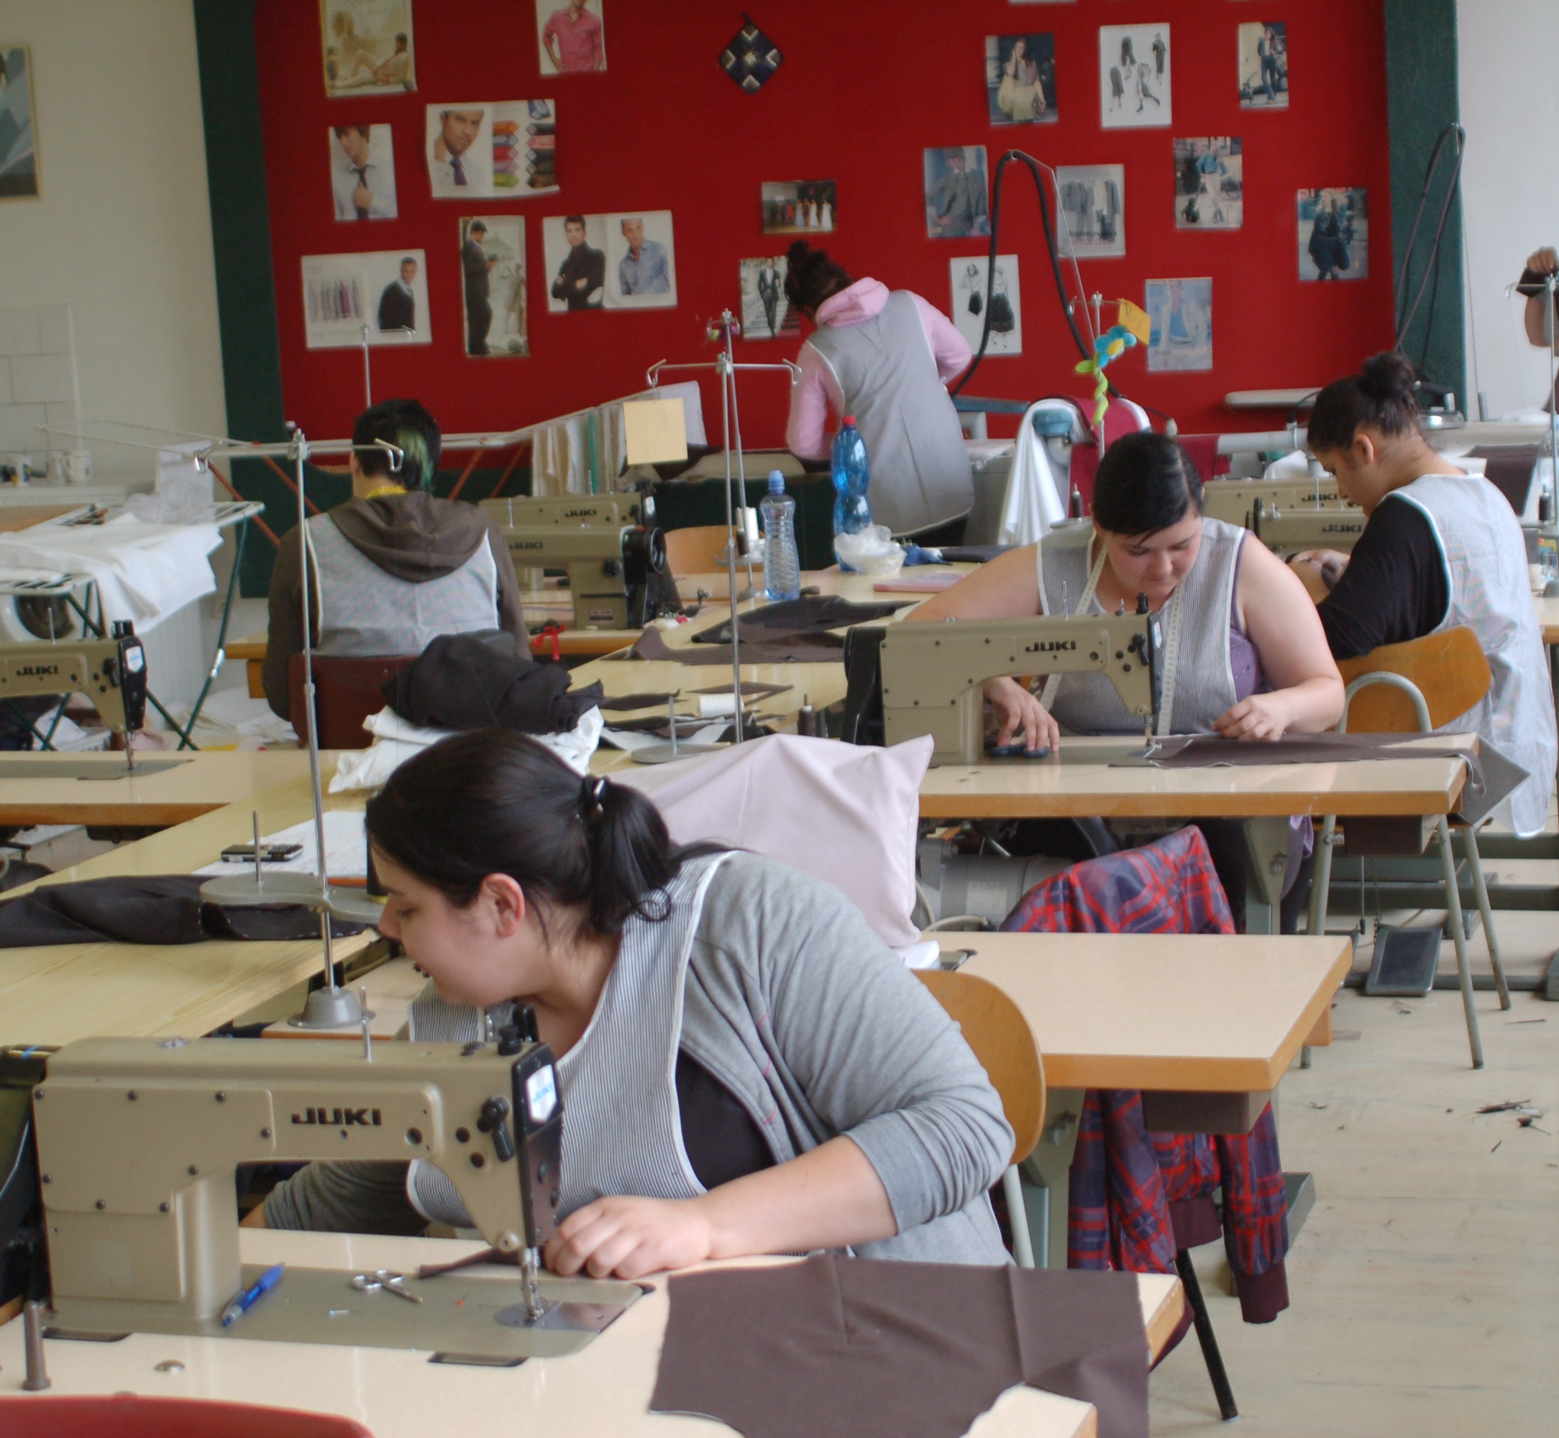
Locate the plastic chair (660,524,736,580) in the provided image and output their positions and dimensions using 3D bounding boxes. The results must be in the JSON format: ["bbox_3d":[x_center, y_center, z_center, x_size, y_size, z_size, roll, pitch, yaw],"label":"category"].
[{"bbox_3d":[-0.194,-0.036,8.717,0.420,0.840,0.490,0,9,17],"label":"plastic chair"}]

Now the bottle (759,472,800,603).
[{"bbox_3d":[0.001,-0.424,8.272,0.086,0.289,0.086,-3,8,0],"label":"bottle"}]

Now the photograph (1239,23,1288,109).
[{"bbox_3d":[1.420,-1.913,10.553,0.140,0.248,0.010,0,9,16],"label":"photograph"}]

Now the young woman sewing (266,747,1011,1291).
[{"bbox_3d":[-0.096,0.581,3.307,0.660,1.180,0.660,5,11,44],"label":"young woman sewing"}]

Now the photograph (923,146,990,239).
[{"bbox_3d":[0.548,-1.621,11.101,0.199,0.275,0.010,-1,9,17],"label":"photograph"}]

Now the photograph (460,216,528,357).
[{"bbox_3d":[-0.893,-1.357,11.321,0.215,0.434,0.010,0,9,16],"label":"photograph"}]

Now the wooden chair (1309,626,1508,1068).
[{"bbox_3d":[1.200,0.210,6.888,0.387,0.805,0.523,-1,9,17],"label":"wooden chair"}]

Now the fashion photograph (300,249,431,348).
[{"bbox_3d":[-1.345,-1.365,11.731,0.439,0.300,0.010,-1,9,17],"label":"fashion photograph"}]

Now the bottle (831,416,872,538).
[{"bbox_3d":[0.159,-0.502,8.055,0.086,0.347,0.086,-1,8,17],"label":"bottle"}]

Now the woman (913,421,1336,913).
[{"bbox_3d":[0.612,0.126,6.085,0.700,1.235,0.700,-1,8,17],"label":"woman"}]

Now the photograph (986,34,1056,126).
[{"bbox_3d":[0.740,-1.945,10.959,0.211,0.265,0.010,-1,8,17],"label":"photograph"}]

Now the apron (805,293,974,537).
[{"bbox_3d":[0.323,-0.844,9.957,0.440,0.660,0.300,-8,-5,4],"label":"apron"}]

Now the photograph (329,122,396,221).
[{"bbox_3d":[-1.340,-1.761,11.611,0.214,0.298,0.010,-1,8,17],"label":"photograph"}]

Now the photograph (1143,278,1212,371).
[{"bbox_3d":[1.216,-1.195,10.933,0.200,0.277,0.010,0,9,17],"label":"photograph"}]

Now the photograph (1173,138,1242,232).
[{"bbox_3d":[1.293,-1.612,10.845,0.204,0.268,0.010,0,9,17],"label":"photograph"}]

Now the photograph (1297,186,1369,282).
[{"bbox_3d":[1.656,-1.446,10.762,0.205,0.268,0.010,0,8,17],"label":"photograph"}]

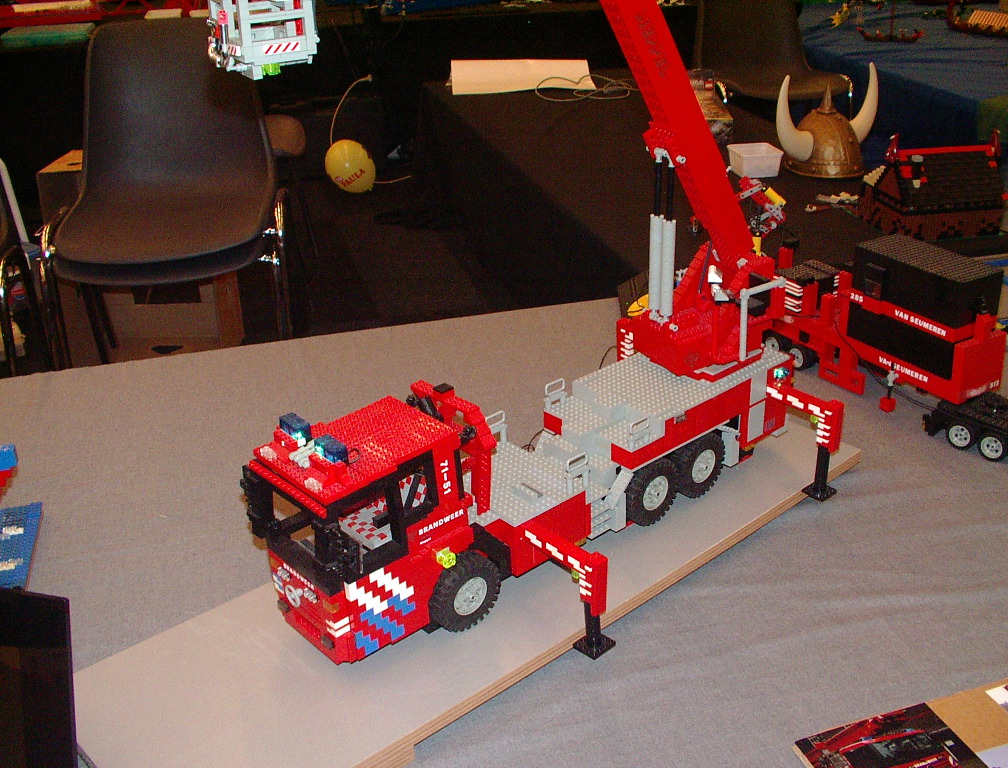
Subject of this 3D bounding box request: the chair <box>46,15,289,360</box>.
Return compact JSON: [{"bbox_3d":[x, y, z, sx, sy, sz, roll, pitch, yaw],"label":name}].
[{"bbox_3d":[-0.775,-0.372,2.640,0.530,0.850,0.570,-6,27,-9],"label":"chair"}]

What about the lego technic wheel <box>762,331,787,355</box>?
[{"bbox_3d":[0.432,-0.062,1.777,0.022,0.043,0.043,-16,30,-27],"label":"lego technic wheel"}]

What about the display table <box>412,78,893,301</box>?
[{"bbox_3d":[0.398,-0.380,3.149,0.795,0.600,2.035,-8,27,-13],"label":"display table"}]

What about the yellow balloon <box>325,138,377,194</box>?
[{"bbox_3d":[-0.649,-0.920,4.738,0.200,0.249,0.200,-38,33,1],"label":"yellow balloon"}]

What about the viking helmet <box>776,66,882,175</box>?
[{"bbox_3d":[0.775,-0.636,2.697,0.318,0.238,0.205,-15,29,-25],"label":"viking helmet"}]

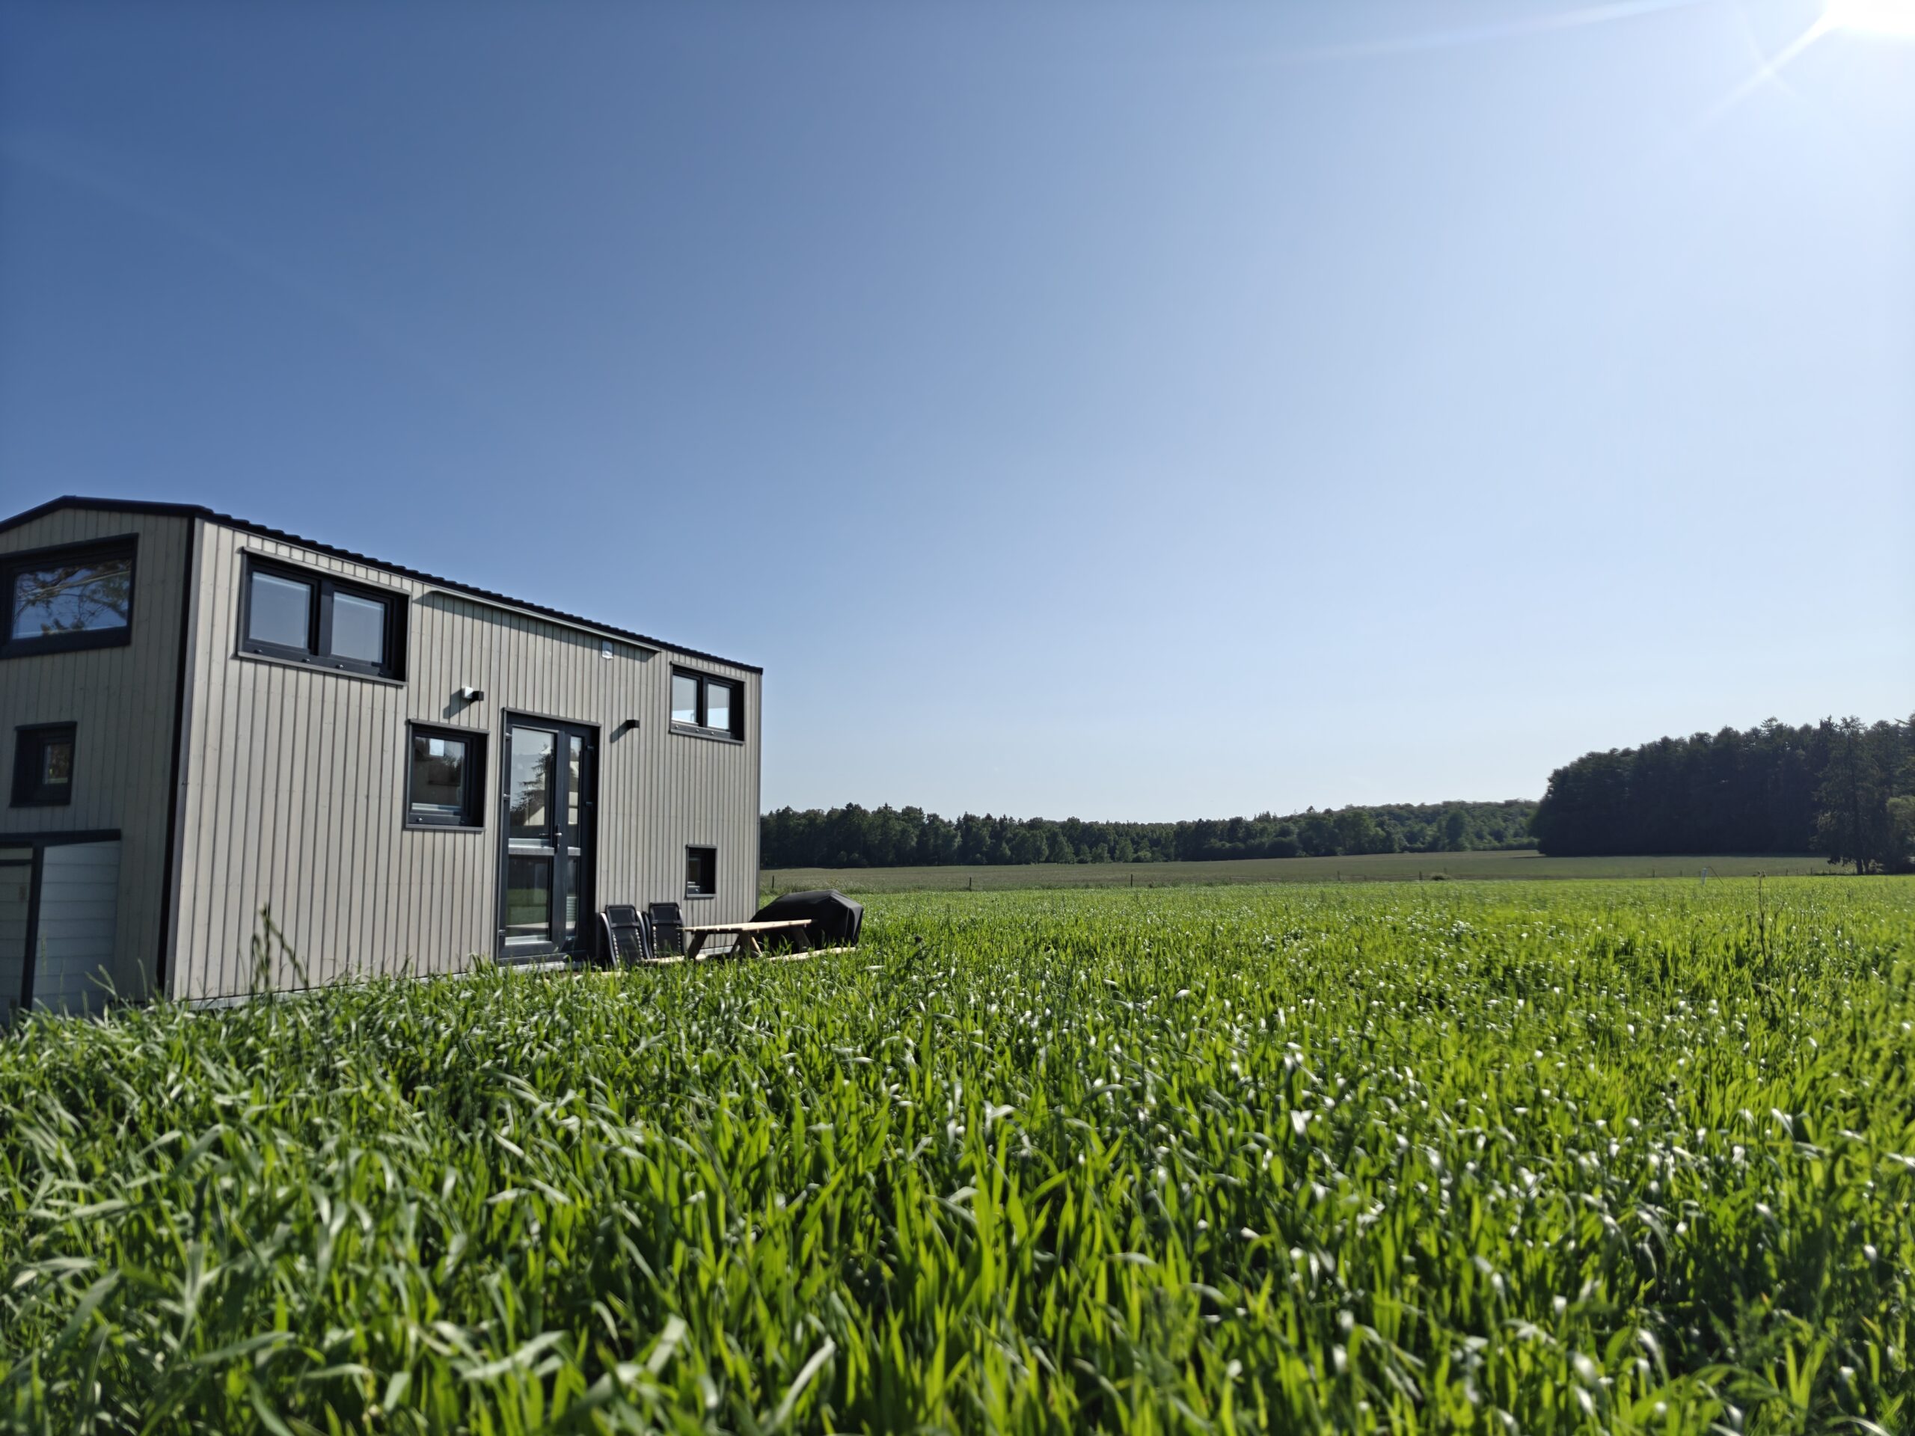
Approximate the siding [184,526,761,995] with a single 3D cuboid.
[{"bbox_3d":[-3.660,0.622,11.430,0.120,3.060,7.140,-4,-8,21],"label":"siding"}]

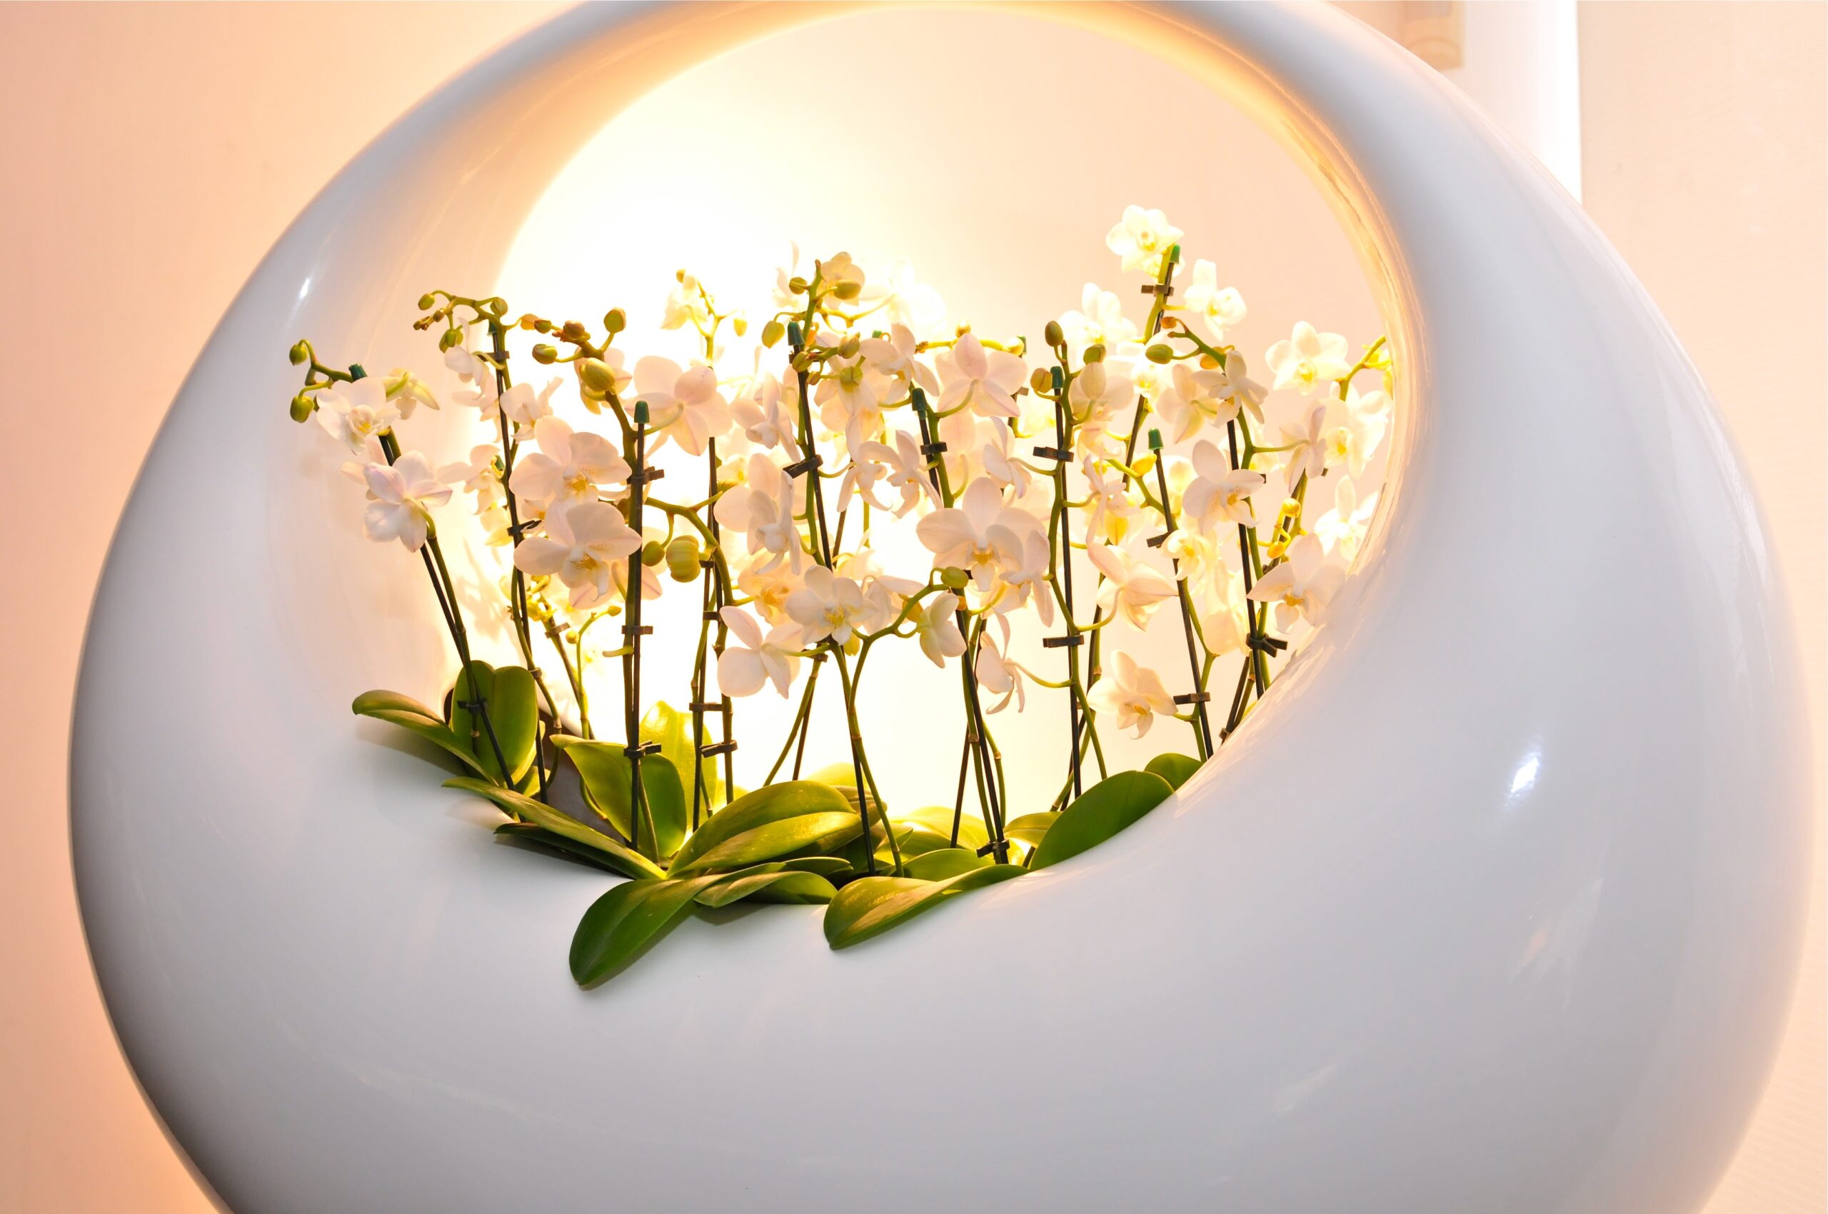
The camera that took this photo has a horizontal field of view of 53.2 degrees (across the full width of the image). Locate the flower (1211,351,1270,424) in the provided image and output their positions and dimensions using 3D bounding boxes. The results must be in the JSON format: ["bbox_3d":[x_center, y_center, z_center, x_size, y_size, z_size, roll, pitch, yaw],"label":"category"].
[{"bbox_3d":[0.177,-0.119,1.000,0.023,0.041,0.042,-9,6,-36],"label":"flower"}]

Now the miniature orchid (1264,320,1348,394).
[{"bbox_3d":[0.281,-0.177,1.300,0.060,0.053,0.026,-1,7,3],"label":"miniature orchid"}]

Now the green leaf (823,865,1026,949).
[{"bbox_3d":[0.007,0.162,0.990,0.118,0.028,0.042,-20,35,-19],"label":"green leaf"}]

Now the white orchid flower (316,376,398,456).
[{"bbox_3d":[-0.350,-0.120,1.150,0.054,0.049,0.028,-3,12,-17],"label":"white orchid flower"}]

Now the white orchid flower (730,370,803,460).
[{"bbox_3d":[-0.079,-0.103,0.975,0.023,0.047,0.042,-9,7,-42],"label":"white orchid flower"}]

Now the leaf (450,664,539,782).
[{"bbox_3d":[-0.231,0.064,1.000,0.048,0.064,0.032,-1,2,-11],"label":"leaf"}]

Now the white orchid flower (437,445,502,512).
[{"bbox_3d":[-0.290,-0.084,1.200,0.050,0.048,0.027,-1,12,6],"label":"white orchid flower"}]

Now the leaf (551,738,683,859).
[{"bbox_3d":[-0.162,0.104,1.000,0.073,0.069,0.035,1,-9,-15],"label":"leaf"}]

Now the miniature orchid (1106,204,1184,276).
[{"bbox_3d":[0.144,-0.229,1.140,0.048,0.045,0.025,1,6,-5],"label":"miniature orchid"}]

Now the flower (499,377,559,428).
[{"bbox_3d":[-0.244,-0.128,1.160,0.044,0.040,0.026,-3,7,-14],"label":"flower"}]

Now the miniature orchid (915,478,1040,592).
[{"bbox_3d":[0.032,-0.037,0.950,0.064,0.059,0.028,1,7,-2],"label":"miniature orchid"}]

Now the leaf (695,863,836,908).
[{"bbox_3d":[-0.076,0.143,0.940,0.078,0.022,0.040,8,2,27],"label":"leaf"}]

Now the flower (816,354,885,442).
[{"bbox_3d":[-0.041,-0.136,1.190,0.052,0.058,0.028,-1,-9,9],"label":"flower"}]

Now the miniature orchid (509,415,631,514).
[{"bbox_3d":[-0.205,-0.084,1.090,0.073,0.062,0.030,-13,12,-16],"label":"miniature orchid"}]

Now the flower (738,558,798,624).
[{"bbox_3d":[-0.079,-0.009,1.020,0.042,0.038,0.026,1,8,-18],"label":"flower"}]

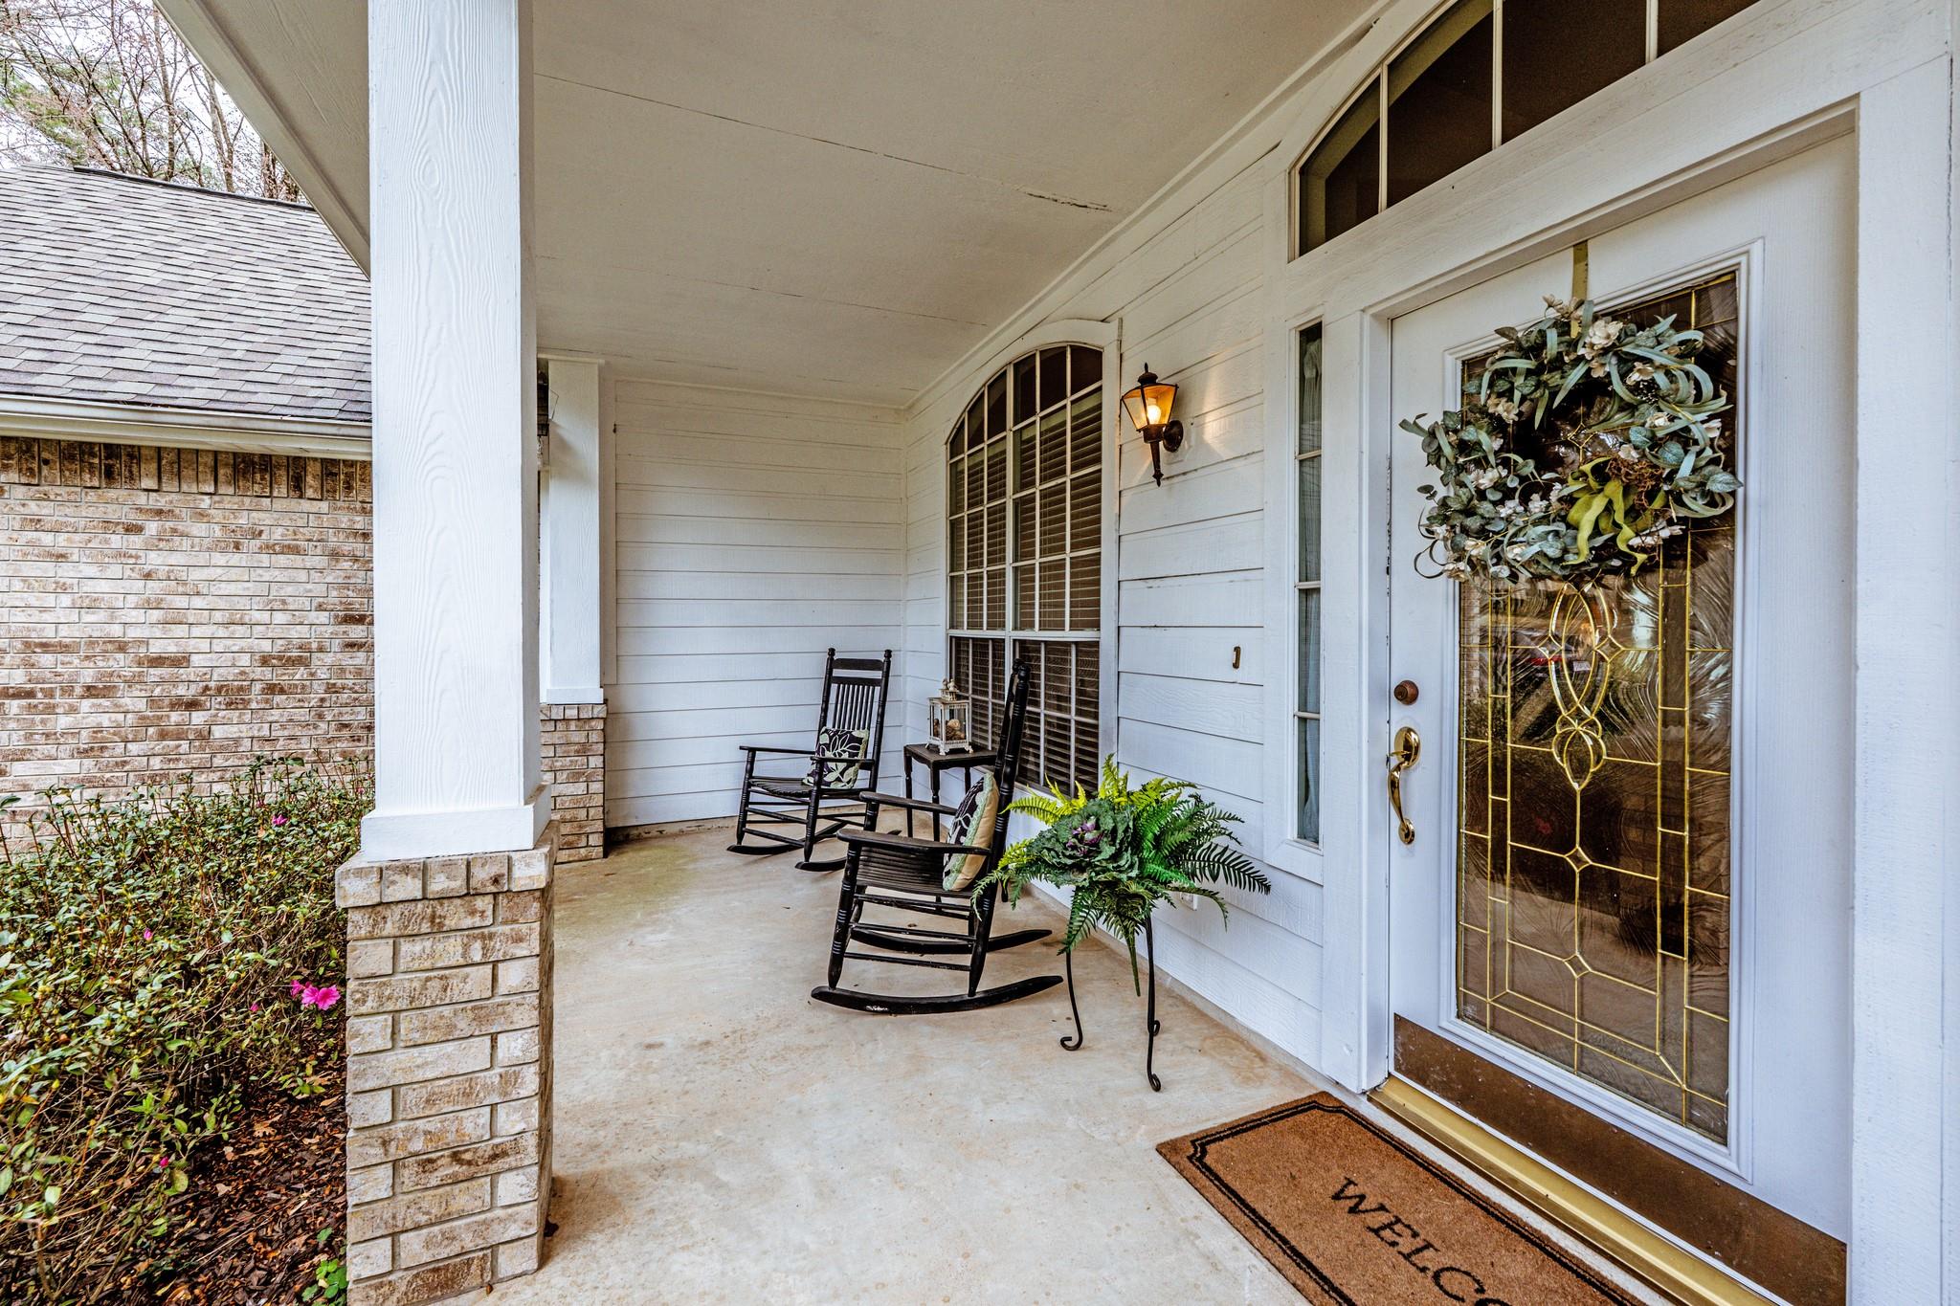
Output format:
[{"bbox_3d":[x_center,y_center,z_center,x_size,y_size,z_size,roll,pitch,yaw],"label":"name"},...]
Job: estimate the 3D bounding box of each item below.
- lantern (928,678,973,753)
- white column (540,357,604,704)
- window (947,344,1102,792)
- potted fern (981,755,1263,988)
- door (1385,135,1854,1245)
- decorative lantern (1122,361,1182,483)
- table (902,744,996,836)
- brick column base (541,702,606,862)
[{"bbox_3d":[-0.144,0.303,3.680,0.180,0.350,0.180,-1,2,-22],"label":"lantern"},{"bbox_3d":[-2.275,-0.684,4.278,0.270,1.910,0.270,-1,2,-22],"label":"white column"},{"bbox_3d":[0.148,-0.472,3.991,0.080,2.060,1.870,-1,2,-22],"label":"window"},{"bbox_3d":[0.417,0.634,2.220,0.640,0.580,0.720,-1,2,-22],"label":"potted fern"},{"bbox_3d":[1.292,0.149,1.674,0.050,2.030,0.870,-1,2,-23],"label":"door"},{"bbox_3d":[0.586,-0.776,2.591,0.190,0.410,0.140,-1,2,-22],"label":"decorative lantern"},{"bbox_3d":[-0.111,0.811,3.738,0.420,0.655,0.500,-1,2,-22],"label":"table"},{"bbox_3d":[-2.275,0.702,4.278,0.320,0.850,0.320,-1,2,-22],"label":"brick column base"}]

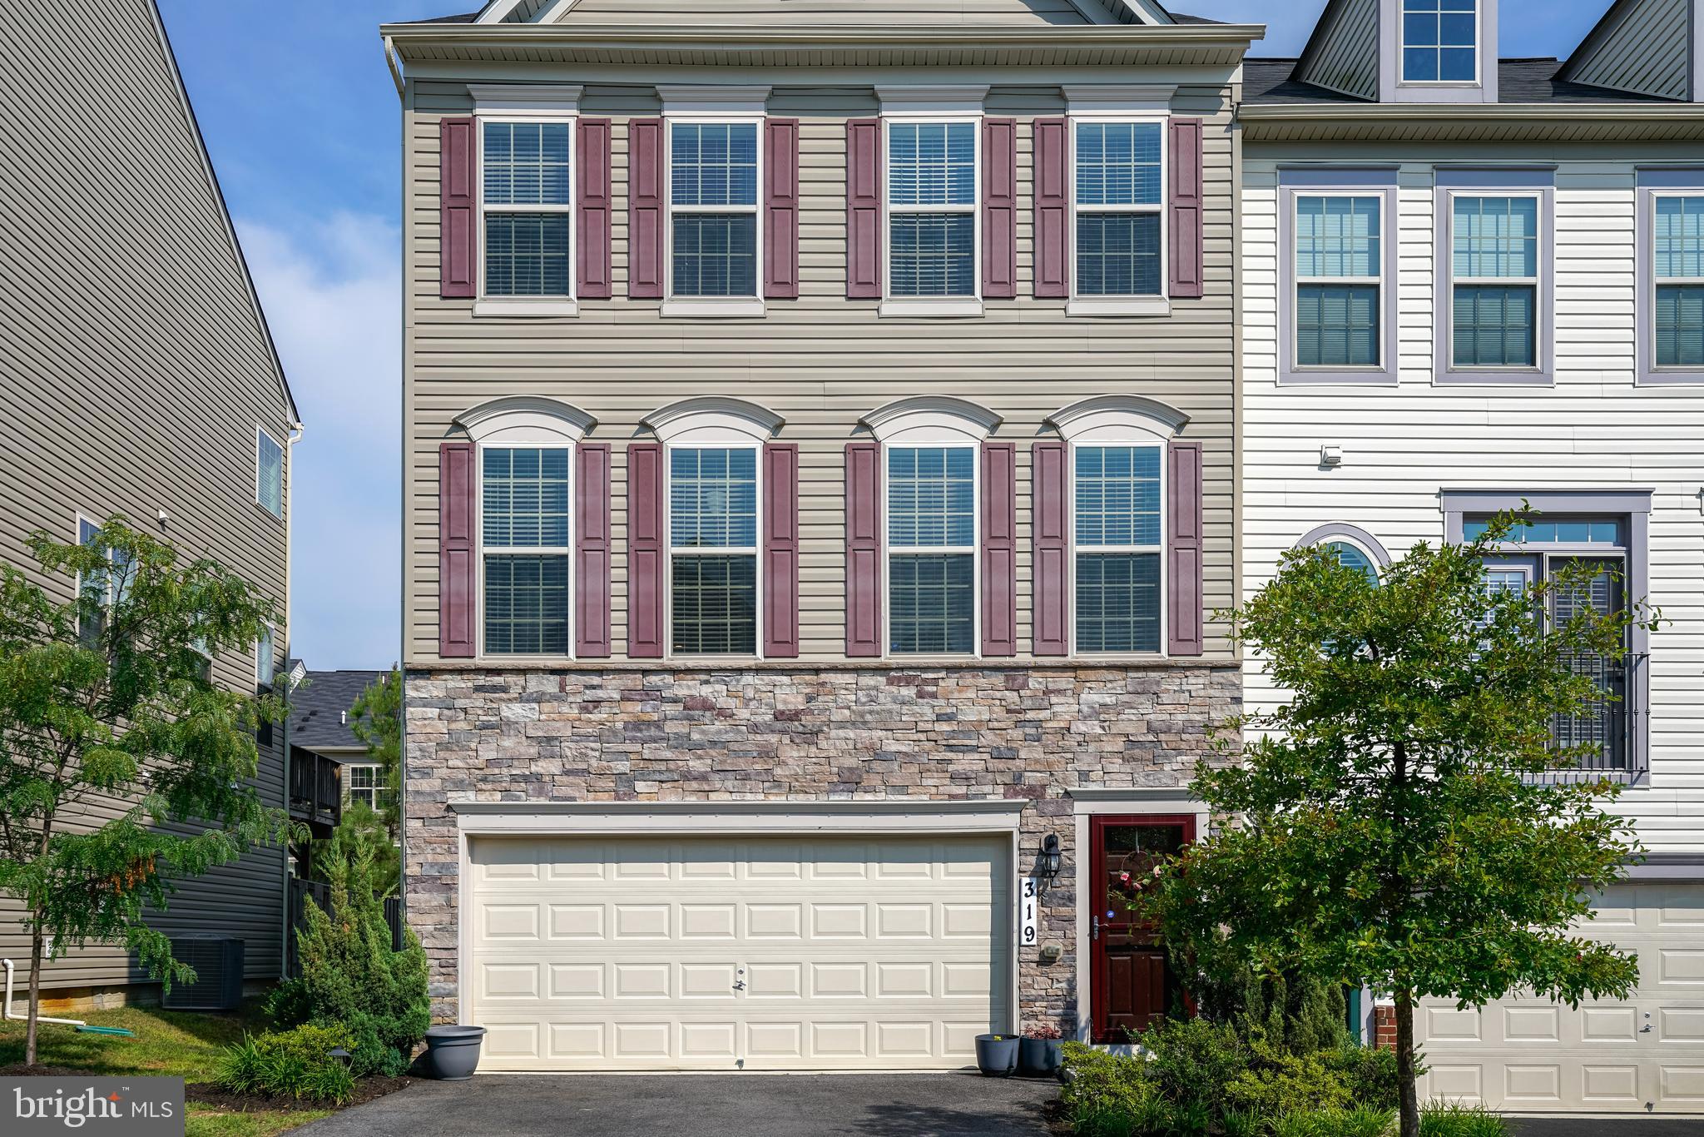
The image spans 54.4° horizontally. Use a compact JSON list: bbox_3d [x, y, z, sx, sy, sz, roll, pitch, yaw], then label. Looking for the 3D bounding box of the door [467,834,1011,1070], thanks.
[{"bbox_3d":[-1.005,3.470,14.950,4.880,2.140,0.100,0,0,0],"label":"door"}]

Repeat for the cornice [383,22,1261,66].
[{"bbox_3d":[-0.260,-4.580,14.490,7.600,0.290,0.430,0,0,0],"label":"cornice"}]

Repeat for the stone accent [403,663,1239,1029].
[{"bbox_3d":[-0.265,2.570,14.690,7.400,3.430,0.220,0,0,0],"label":"stone accent"}]

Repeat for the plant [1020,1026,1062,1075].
[{"bbox_3d":[1.665,4.200,14.450,0.395,0.440,0.395,0,0,0],"label":"plant"}]

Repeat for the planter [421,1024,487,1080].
[{"bbox_3d":[-3.437,4.200,14.370,0.550,0.450,0.550,0,0,0],"label":"planter"}]

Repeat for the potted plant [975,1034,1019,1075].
[{"bbox_3d":[1.270,4.250,14.450,0.385,0.380,0.385,0,0,0],"label":"potted plant"}]

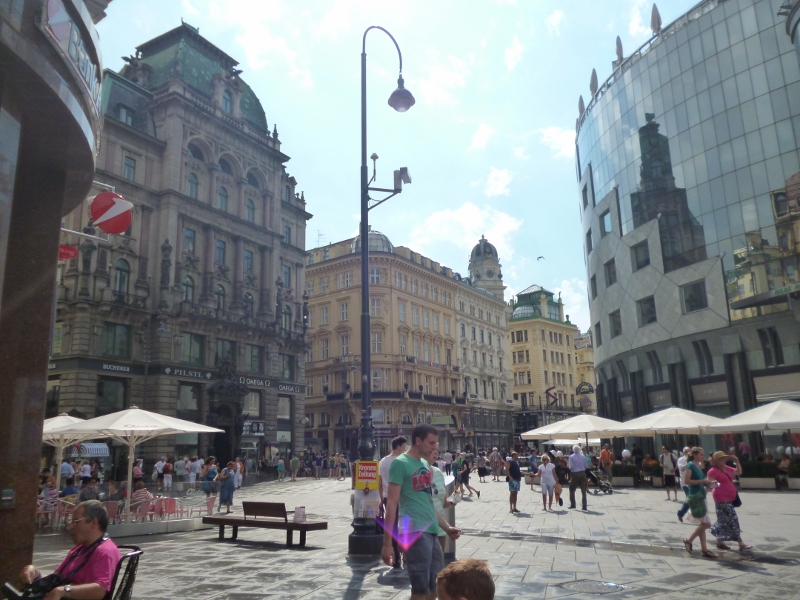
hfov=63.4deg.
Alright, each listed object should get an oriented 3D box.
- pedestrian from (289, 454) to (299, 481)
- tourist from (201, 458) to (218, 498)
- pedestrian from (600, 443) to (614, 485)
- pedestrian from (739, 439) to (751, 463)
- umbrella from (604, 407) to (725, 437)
[{"bbox_3d":[-7.145,11.385,43.896,0.550,1.721,0.360,0,-13,-6],"label":"pedestrian"},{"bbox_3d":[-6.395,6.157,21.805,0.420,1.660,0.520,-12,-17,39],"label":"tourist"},{"bbox_3d":[9.109,7.318,28.600,0.550,1.780,0.380,-2,-13,2],"label":"pedestrian"},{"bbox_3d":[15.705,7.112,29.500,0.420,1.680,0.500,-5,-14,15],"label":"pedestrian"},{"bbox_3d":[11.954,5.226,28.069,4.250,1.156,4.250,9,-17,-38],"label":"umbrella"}]

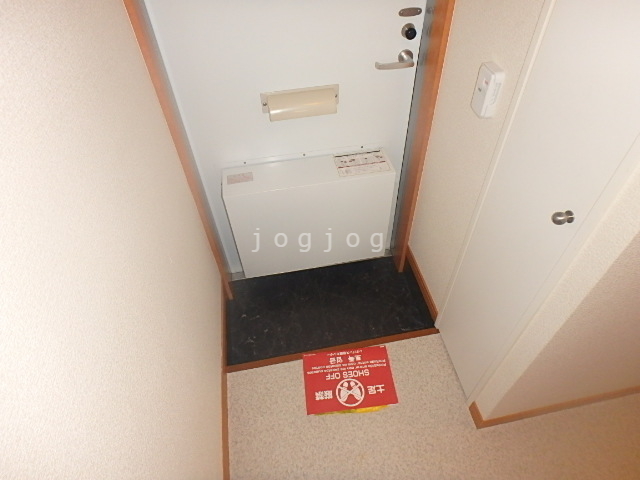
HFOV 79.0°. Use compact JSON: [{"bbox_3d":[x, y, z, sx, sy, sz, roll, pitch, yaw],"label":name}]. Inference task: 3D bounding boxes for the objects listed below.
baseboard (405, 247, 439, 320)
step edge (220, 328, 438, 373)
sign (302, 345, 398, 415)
[{"bbox_3d":[0.419,0.167,1.602,0.012,0.060,0.360,-9,47,-6],"label":"baseboard"},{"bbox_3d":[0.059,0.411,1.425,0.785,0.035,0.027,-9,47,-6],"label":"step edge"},{"bbox_3d":[0.099,0.474,1.330,0.299,0.010,0.211,-6,47,-3],"label":"sign"}]

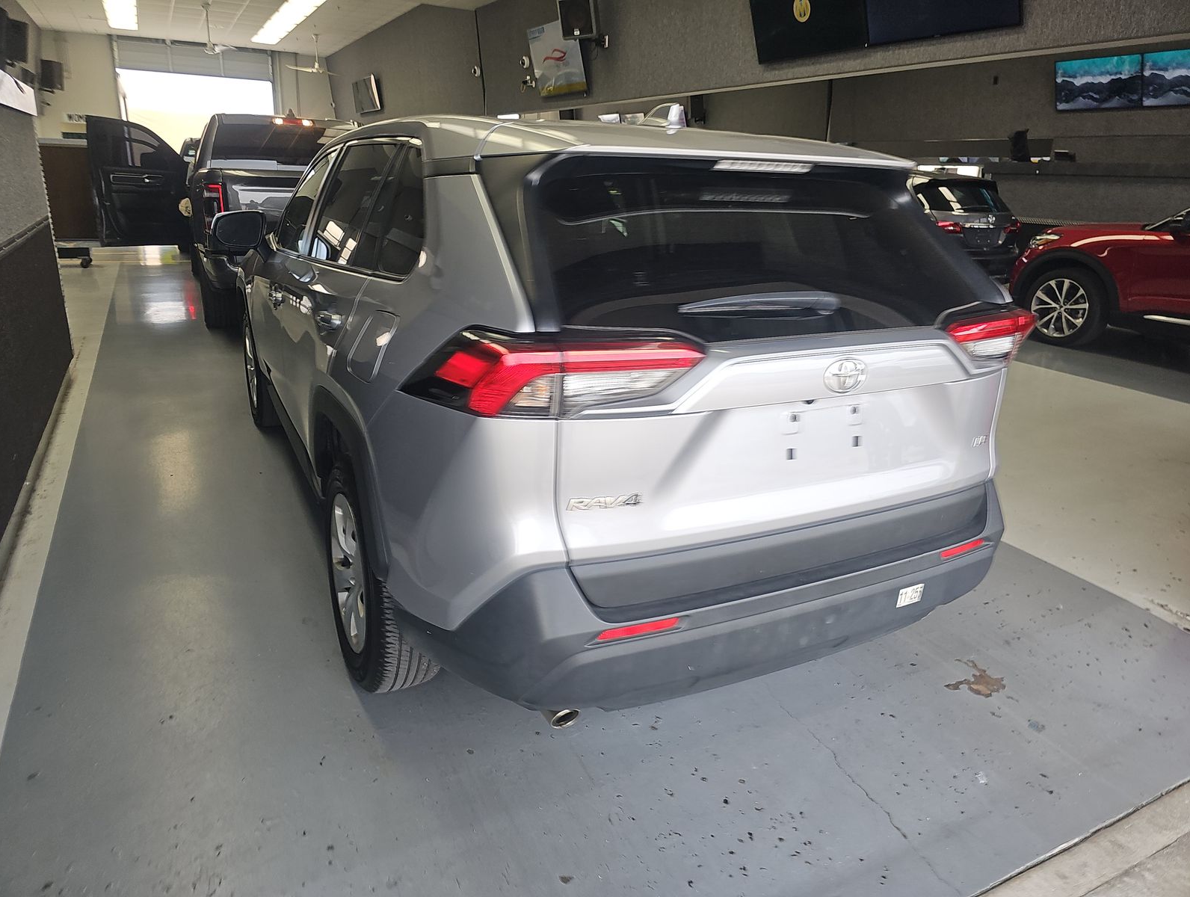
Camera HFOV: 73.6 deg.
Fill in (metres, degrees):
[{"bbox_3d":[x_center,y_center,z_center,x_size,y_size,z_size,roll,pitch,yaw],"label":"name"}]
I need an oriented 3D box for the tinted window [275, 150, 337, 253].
[{"bbox_3d":[-1.124,-0.968,3.079,0.060,0.400,0.770,20,8,-33],"label":"tinted window"}]

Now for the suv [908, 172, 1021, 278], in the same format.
[{"bbox_3d":[3.900,-3.347,12.249,1.940,1.720,4.800,-7,22,-27],"label":"suv"}]

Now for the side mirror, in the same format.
[{"bbox_3d":[-1.605,-0.979,3.598,0.240,0.200,0.170,-7,22,-27],"label":"side mirror"}]

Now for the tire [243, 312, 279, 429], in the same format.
[{"bbox_3d":[-1.871,-0.484,4.612,0.230,0.715,0.715,-7,21,-27],"label":"tire"}]

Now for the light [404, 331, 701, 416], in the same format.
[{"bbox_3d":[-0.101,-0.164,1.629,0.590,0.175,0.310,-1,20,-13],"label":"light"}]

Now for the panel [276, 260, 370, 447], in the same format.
[{"bbox_3d":[-0.912,-0.216,2.681,0.130,0.780,1.220,-7,22,-27],"label":"panel"}]

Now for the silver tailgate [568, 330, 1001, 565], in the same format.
[{"bbox_3d":[0.500,-0.054,1.821,1.270,0.470,0.180,-7,21,-27],"label":"silver tailgate"}]

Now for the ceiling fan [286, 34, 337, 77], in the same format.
[{"bbox_3d":[-4.727,-6.695,13.495,1.200,0.600,1.200,-7,22,-27],"label":"ceiling fan"}]

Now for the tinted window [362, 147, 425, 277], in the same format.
[{"bbox_3d":[-0.455,-0.573,1.902,0.060,0.340,0.440,20,8,-33],"label":"tinted window"}]

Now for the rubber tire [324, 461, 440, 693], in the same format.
[{"bbox_3d":[-0.624,0.345,2.377,0.230,0.715,0.715,-7,21,-27],"label":"rubber tire"}]

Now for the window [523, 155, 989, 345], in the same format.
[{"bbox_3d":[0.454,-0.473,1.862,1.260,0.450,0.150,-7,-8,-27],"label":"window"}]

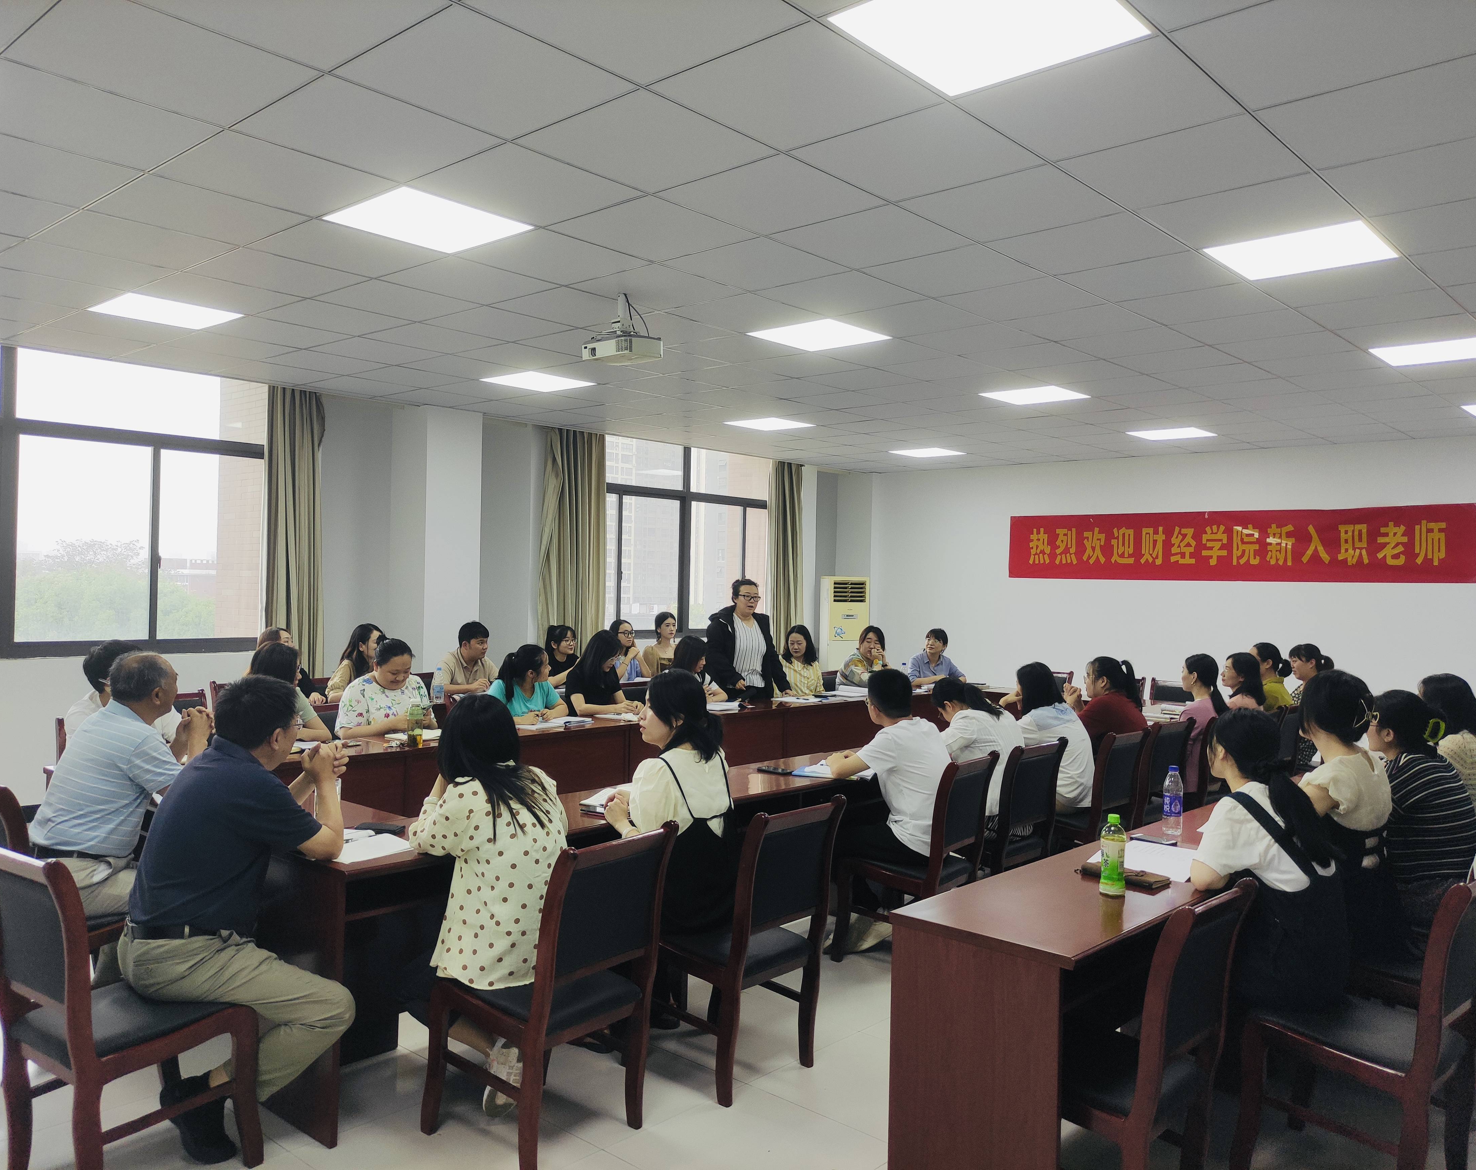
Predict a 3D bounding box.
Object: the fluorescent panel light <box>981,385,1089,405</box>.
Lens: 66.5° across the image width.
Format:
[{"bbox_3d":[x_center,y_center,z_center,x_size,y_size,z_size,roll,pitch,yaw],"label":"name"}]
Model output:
[{"bbox_3d":[2.046,-1.308,7.738,0.590,0.040,0.590,1,0,42],"label":"fluorescent panel light"}]

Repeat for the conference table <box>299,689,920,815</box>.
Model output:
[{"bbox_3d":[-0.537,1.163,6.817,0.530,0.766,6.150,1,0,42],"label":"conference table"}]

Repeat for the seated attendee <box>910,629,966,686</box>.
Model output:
[{"bbox_3d":[1.724,0.995,9.836,0.500,1.220,0.680,1,0,-28],"label":"seated attendee"}]

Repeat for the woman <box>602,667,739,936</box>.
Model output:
[{"bbox_3d":[-0.263,0.929,3.855,0.720,1.280,0.480,1,0,37],"label":"woman"}]

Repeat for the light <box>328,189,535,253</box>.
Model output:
[{"bbox_3d":[-1.180,-1.400,4.310,0.585,0.040,0.585,1,0,42],"label":"light"}]

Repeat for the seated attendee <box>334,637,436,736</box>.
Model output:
[{"bbox_3d":[-1.870,0.913,6.045,0.720,1.270,0.540,1,0,42],"label":"seated attendee"}]

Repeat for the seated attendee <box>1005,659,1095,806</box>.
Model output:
[{"bbox_3d":[1.493,0.991,5.734,0.660,1.210,0.480,1,0,42],"label":"seated attendee"}]

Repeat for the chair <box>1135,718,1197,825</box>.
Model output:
[{"bbox_3d":[2.119,1.165,6.321,0.590,0.900,0.460,1,0,42],"label":"chair"}]

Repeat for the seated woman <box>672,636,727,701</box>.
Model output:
[{"bbox_3d":[-0.350,0.956,7.674,0.720,1.210,0.470,1,0,42],"label":"seated woman"}]

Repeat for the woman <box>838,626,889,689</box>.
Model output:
[{"bbox_3d":[1.067,0.966,9.266,0.720,1.270,0.520,1,0,42],"label":"woman"}]

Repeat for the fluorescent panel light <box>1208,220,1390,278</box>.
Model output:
[{"bbox_3d":[2.211,-1.308,4.410,0.590,0.040,0.590,1,0,42],"label":"fluorescent panel light"}]

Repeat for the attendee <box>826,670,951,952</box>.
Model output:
[{"bbox_3d":[0.591,0.967,4.757,0.680,1.220,0.510,1,0,42],"label":"attendee"}]

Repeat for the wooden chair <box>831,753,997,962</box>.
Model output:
[{"bbox_3d":[0.753,1.129,4.661,0.600,0.900,0.480,1,0,39],"label":"wooden chair"}]

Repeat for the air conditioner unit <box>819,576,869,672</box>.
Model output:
[{"bbox_3d":[1.141,0.745,12.149,0.470,1.700,0.290,1,0,-24],"label":"air conditioner unit"}]

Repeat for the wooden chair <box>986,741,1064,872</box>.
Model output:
[{"bbox_3d":[1.094,1.146,4.971,0.570,0.940,0.455,1,0,42],"label":"wooden chair"}]

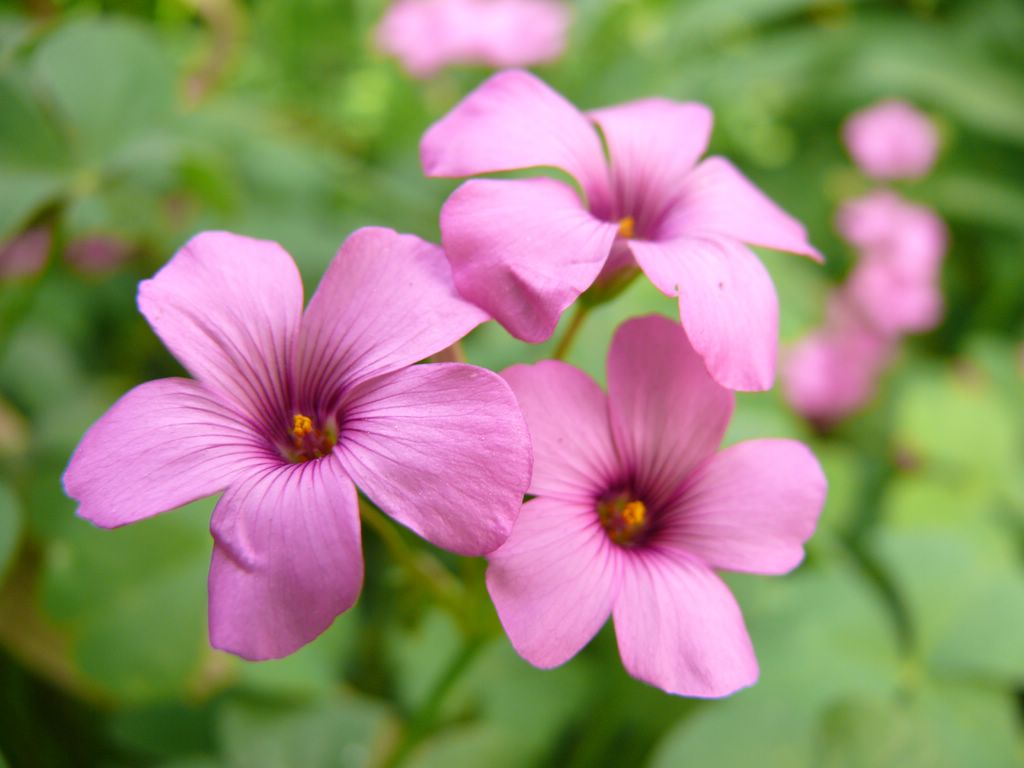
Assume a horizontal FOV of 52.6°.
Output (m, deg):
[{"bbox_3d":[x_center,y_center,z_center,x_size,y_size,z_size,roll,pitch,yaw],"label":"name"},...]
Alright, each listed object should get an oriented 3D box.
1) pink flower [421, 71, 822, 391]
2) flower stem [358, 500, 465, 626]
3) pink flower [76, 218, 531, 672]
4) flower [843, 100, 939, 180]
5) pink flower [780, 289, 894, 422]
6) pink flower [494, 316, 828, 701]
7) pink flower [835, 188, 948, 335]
[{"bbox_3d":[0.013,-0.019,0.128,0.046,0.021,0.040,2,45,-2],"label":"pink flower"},{"bbox_3d":[-0.013,0.024,0.140,0.003,0.022,0.003,-42,23,0],"label":"flower stem"},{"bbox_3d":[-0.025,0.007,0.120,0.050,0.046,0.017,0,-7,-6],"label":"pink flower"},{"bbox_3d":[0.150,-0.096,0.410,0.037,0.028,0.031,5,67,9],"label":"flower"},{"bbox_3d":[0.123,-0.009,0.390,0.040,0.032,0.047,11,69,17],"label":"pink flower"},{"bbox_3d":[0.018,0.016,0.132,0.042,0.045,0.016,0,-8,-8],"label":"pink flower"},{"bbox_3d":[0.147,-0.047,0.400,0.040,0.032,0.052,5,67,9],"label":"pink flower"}]

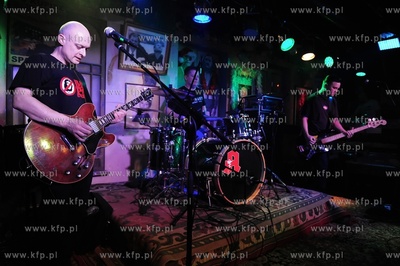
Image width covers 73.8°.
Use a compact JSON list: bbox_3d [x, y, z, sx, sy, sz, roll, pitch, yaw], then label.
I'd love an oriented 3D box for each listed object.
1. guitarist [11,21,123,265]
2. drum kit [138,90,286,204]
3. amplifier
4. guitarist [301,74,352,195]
[{"bbox_3d":[-0.800,0.140,1.630,0.500,1.680,0.620,1,1,20],"label":"guitarist"},{"bbox_3d":[0.080,0.100,2.880,1.550,1.100,1.300,0,1,-34],"label":"drum kit"},{"bbox_3d":[0.950,-0.400,3.720,0.520,0.250,0.290,0,1,-38],"label":"amplifier"},{"bbox_3d":[1.620,0.100,3.420,0.660,1.690,0.460,1,1,-9],"label":"guitarist"}]

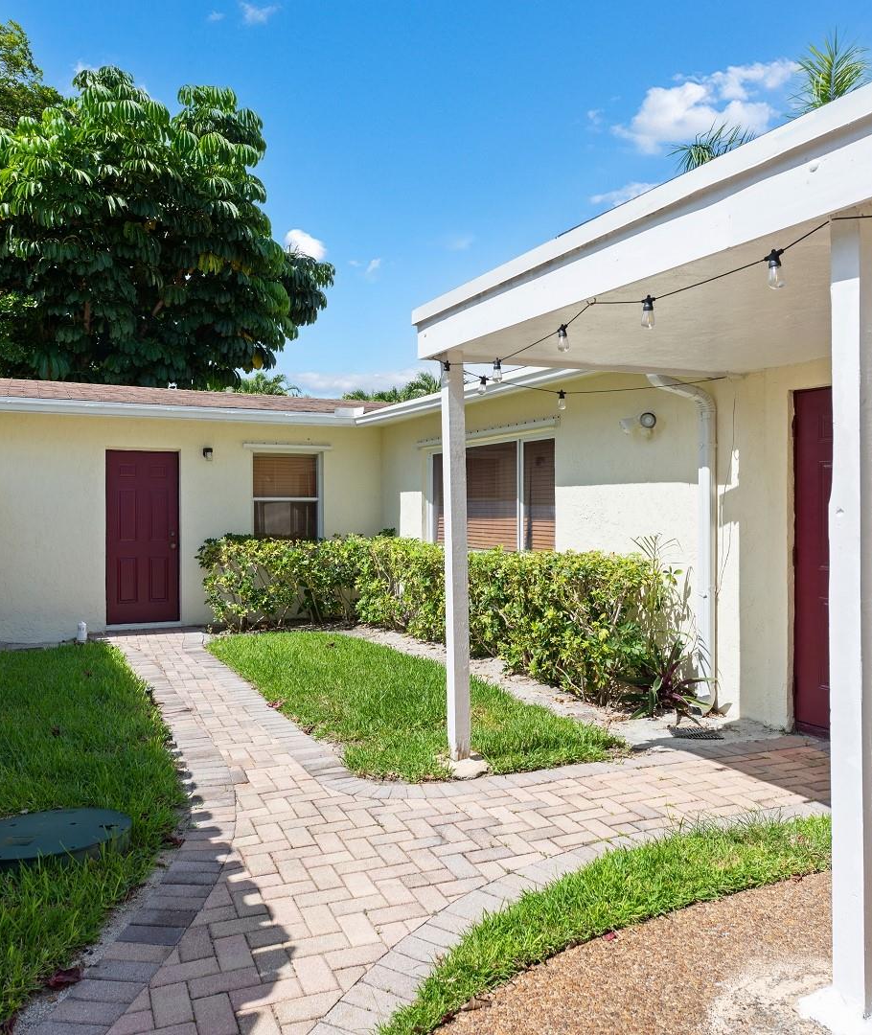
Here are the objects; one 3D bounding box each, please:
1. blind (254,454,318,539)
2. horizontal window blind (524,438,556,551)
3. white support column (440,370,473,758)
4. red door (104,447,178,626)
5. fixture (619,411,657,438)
[{"bbox_3d":[-1.929,-0.246,10.601,0.860,1.150,0.050,-1,1,-28],"label":"blind"},{"bbox_3d":[1.008,-0.183,7.955,0.050,1.130,0.520,-1,1,-28],"label":"horizontal window blind"},{"bbox_3d":[0.113,0.213,4.502,0.092,2.230,0.092,-1,1,-28],"label":"white support column"},{"bbox_3d":[-3.474,0.234,9.736,0.825,2.040,0.055,-1,1,-28],"label":"red door"},{"bbox_3d":[1.587,-0.717,6.392,0.180,0.200,0.280,-1,1,-28],"label":"fixture"}]

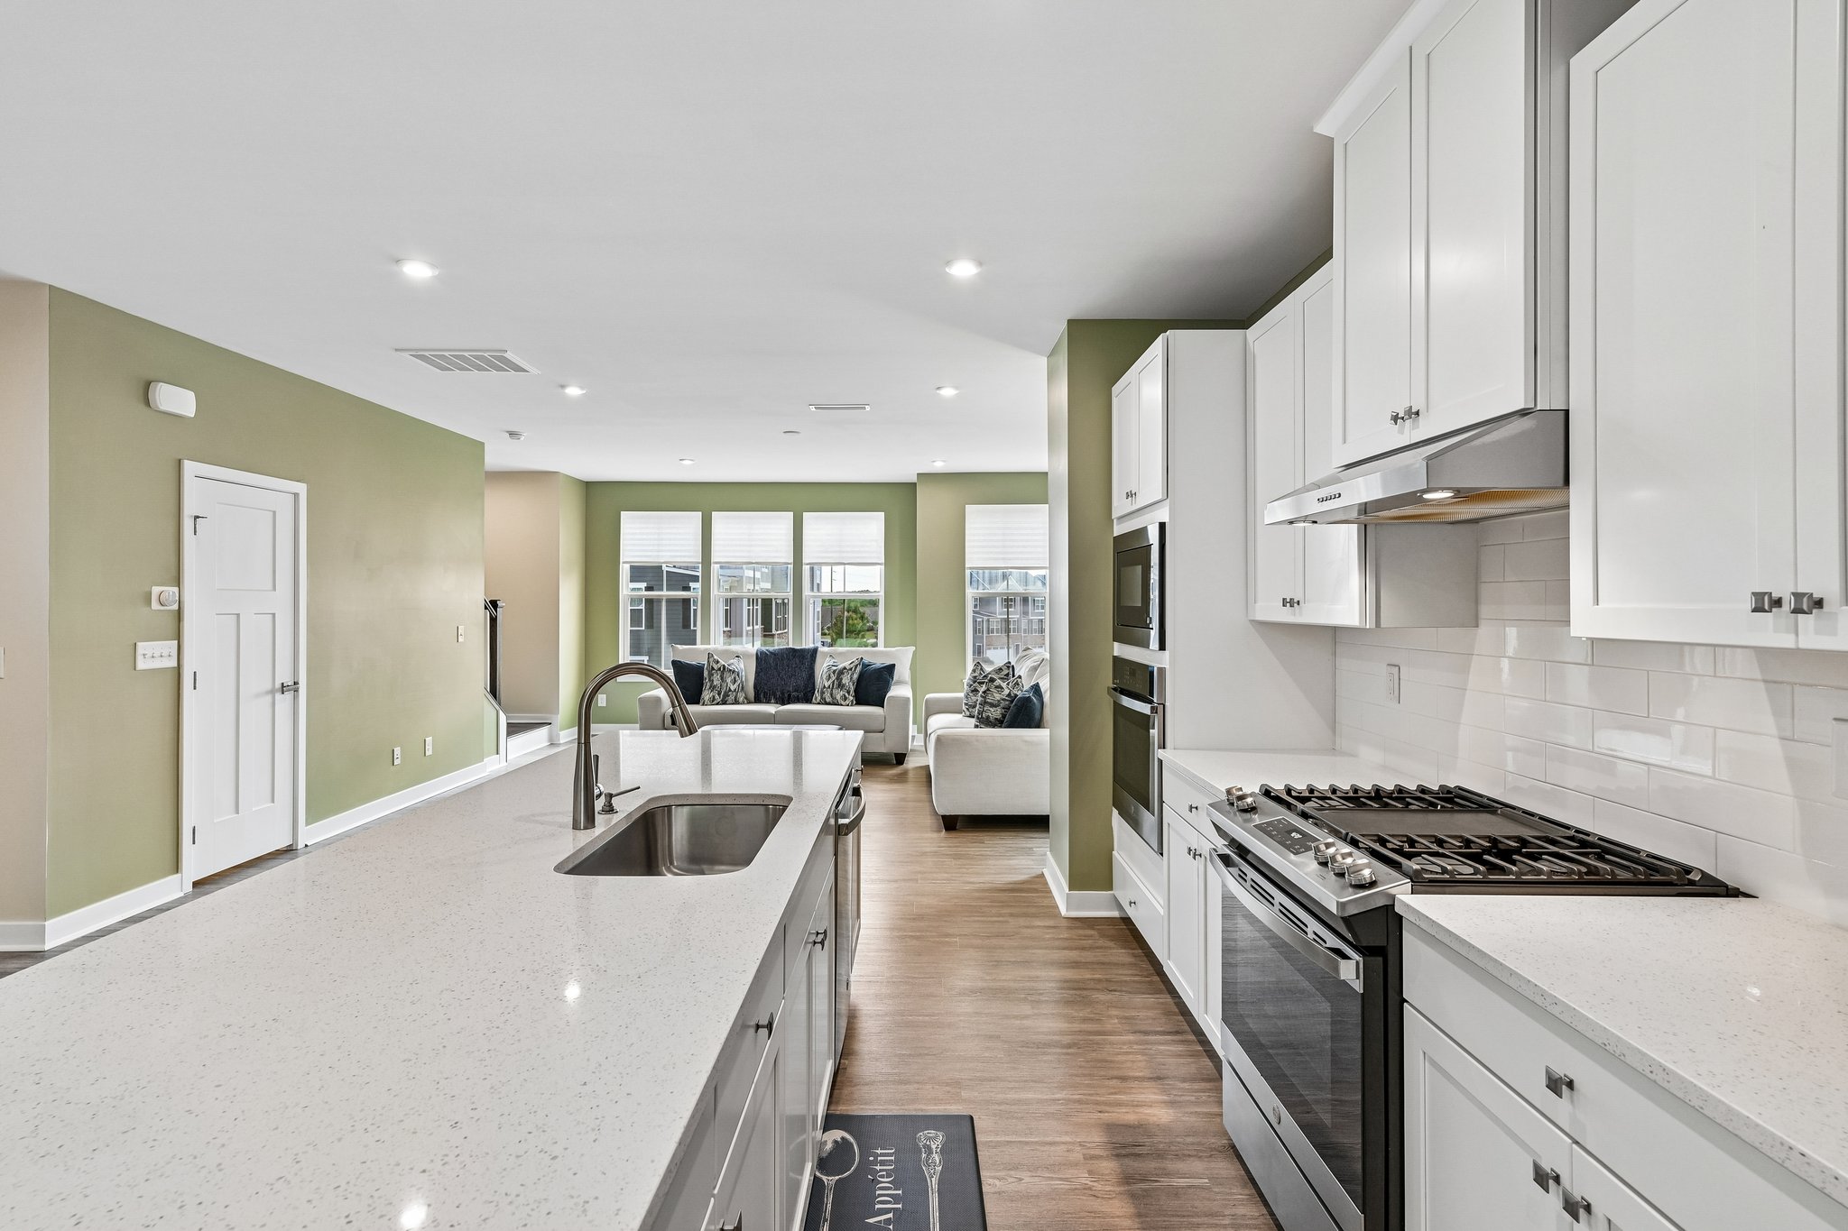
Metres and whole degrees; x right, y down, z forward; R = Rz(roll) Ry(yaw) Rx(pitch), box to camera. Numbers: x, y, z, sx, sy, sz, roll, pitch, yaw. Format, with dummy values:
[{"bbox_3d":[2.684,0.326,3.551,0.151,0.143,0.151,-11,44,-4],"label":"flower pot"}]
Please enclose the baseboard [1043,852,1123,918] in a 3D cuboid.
[{"bbox_3d":[0.762,1.318,4.329,0.245,0.120,0.700,0,1,0],"label":"baseboard"}]

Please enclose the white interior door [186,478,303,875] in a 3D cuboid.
[{"bbox_3d":[-3.671,0.335,4.718,0.050,2.035,0.730,0,1,0],"label":"white interior door"}]

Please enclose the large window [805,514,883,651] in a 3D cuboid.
[{"bbox_3d":[-0.866,-0.243,9.492,0.877,1.769,0.110,0,1,0],"label":"large window"}]

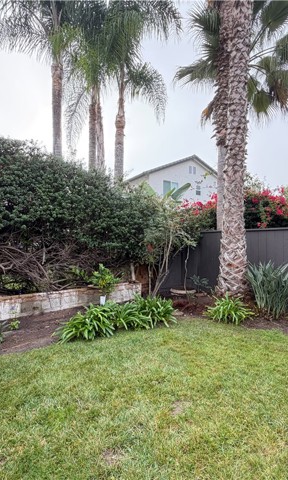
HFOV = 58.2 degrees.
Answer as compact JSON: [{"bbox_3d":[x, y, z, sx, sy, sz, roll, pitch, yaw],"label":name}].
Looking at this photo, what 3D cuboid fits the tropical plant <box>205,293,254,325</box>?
[{"bbox_3d":[1.610,1.250,4.880,0.880,0.500,0.820,0,0,0],"label":"tropical plant"}]

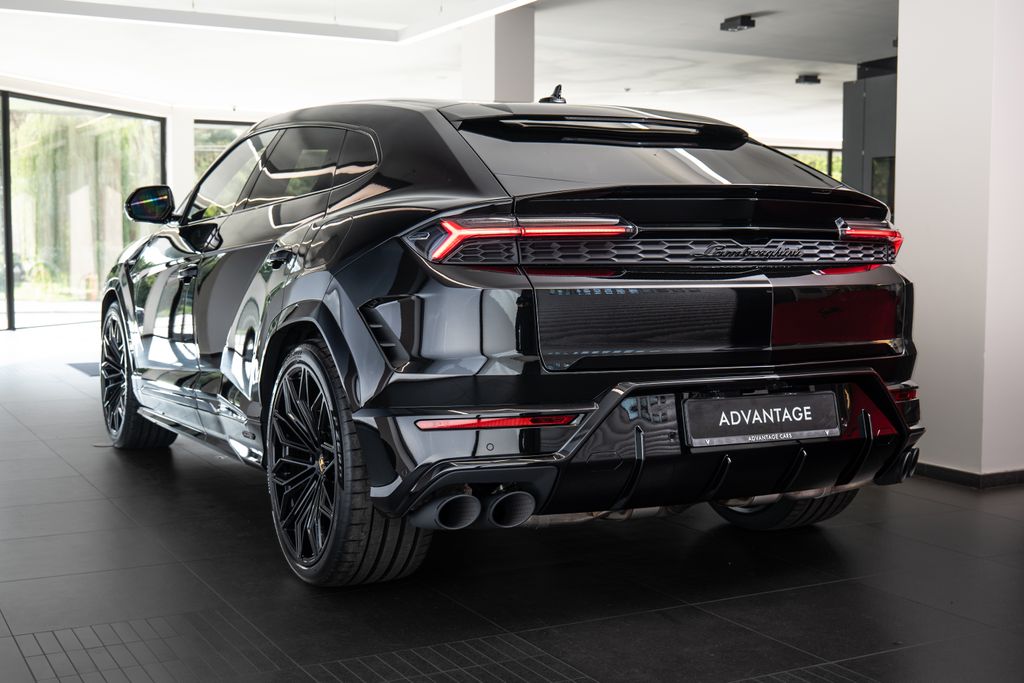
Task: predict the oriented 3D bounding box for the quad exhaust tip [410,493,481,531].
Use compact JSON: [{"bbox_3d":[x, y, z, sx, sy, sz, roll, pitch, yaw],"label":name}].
[{"bbox_3d":[-0.181,0.452,3.430,0.110,0.095,0.190,-2,5,-28],"label":"quad exhaust tip"}]

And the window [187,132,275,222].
[{"bbox_3d":[-1.223,-0.705,5.421,0.050,0.412,0.865,25,-8,-27],"label":"window"}]

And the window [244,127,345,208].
[{"bbox_3d":[-0.796,-0.675,4.727,0.060,0.365,0.960,25,-8,-27],"label":"window"}]

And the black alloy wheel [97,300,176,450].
[{"bbox_3d":[-1.977,0.184,6.723,0.287,0.776,0.776,-2,5,-28],"label":"black alloy wheel"}]

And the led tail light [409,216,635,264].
[{"bbox_3d":[0.024,-0.279,3.434,0.611,0.125,0.125,0,4,-9],"label":"led tail light"}]

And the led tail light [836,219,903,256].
[{"bbox_3d":[1.162,-0.318,4.006,0.151,0.131,0.584,4,6,42],"label":"led tail light"}]

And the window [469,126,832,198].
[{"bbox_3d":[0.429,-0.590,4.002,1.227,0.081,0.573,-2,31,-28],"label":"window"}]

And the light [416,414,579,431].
[{"bbox_3d":[-0.043,0.219,3.370,0.424,0.042,0.070,0,4,-6],"label":"light"}]

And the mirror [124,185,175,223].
[{"bbox_3d":[-1.695,-0.636,5.825,0.236,0.166,0.161,-2,5,-28],"label":"mirror"}]

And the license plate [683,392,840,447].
[{"bbox_3d":[0.715,0.216,3.523,0.529,0.126,0.025,-2,-11,-28],"label":"license plate"}]

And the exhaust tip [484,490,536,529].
[{"bbox_3d":[-0.025,0.441,3.388,0.111,0.111,0.151,-2,5,-28],"label":"exhaust tip"}]

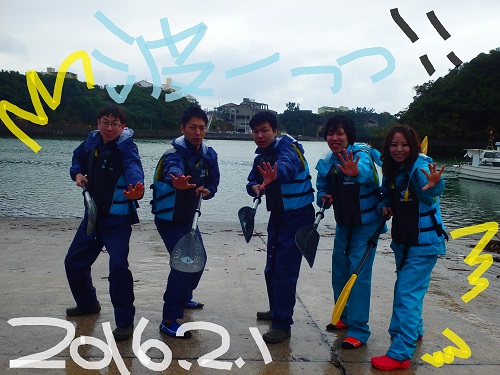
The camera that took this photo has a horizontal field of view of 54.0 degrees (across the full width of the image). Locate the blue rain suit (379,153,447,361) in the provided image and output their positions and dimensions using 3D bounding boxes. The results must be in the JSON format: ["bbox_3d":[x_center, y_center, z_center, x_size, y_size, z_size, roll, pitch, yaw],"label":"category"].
[{"bbox_3d":[1.075,0.445,3.250,0.520,1.340,0.500,6,9,44],"label":"blue rain suit"}]

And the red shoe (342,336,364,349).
[{"bbox_3d":[0.745,1.073,3.527,0.095,0.095,0.250,5,8,38],"label":"red shoe"}]

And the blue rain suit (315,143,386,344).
[{"bbox_3d":[0.740,0.371,3.568,0.507,1.398,0.567,5,8,36],"label":"blue rain suit"}]

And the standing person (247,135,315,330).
[{"bbox_3d":[0.223,0.293,3.625,0.507,1.601,0.588,6,9,42],"label":"standing person"}]

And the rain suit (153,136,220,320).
[{"bbox_3d":[-0.482,0.302,3.810,0.527,1.429,0.628,-5,8,-36],"label":"rain suit"}]

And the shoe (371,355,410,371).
[{"bbox_3d":[0.915,1.116,3.175,0.245,0.090,0.100,-2,7,-15],"label":"shoe"}]

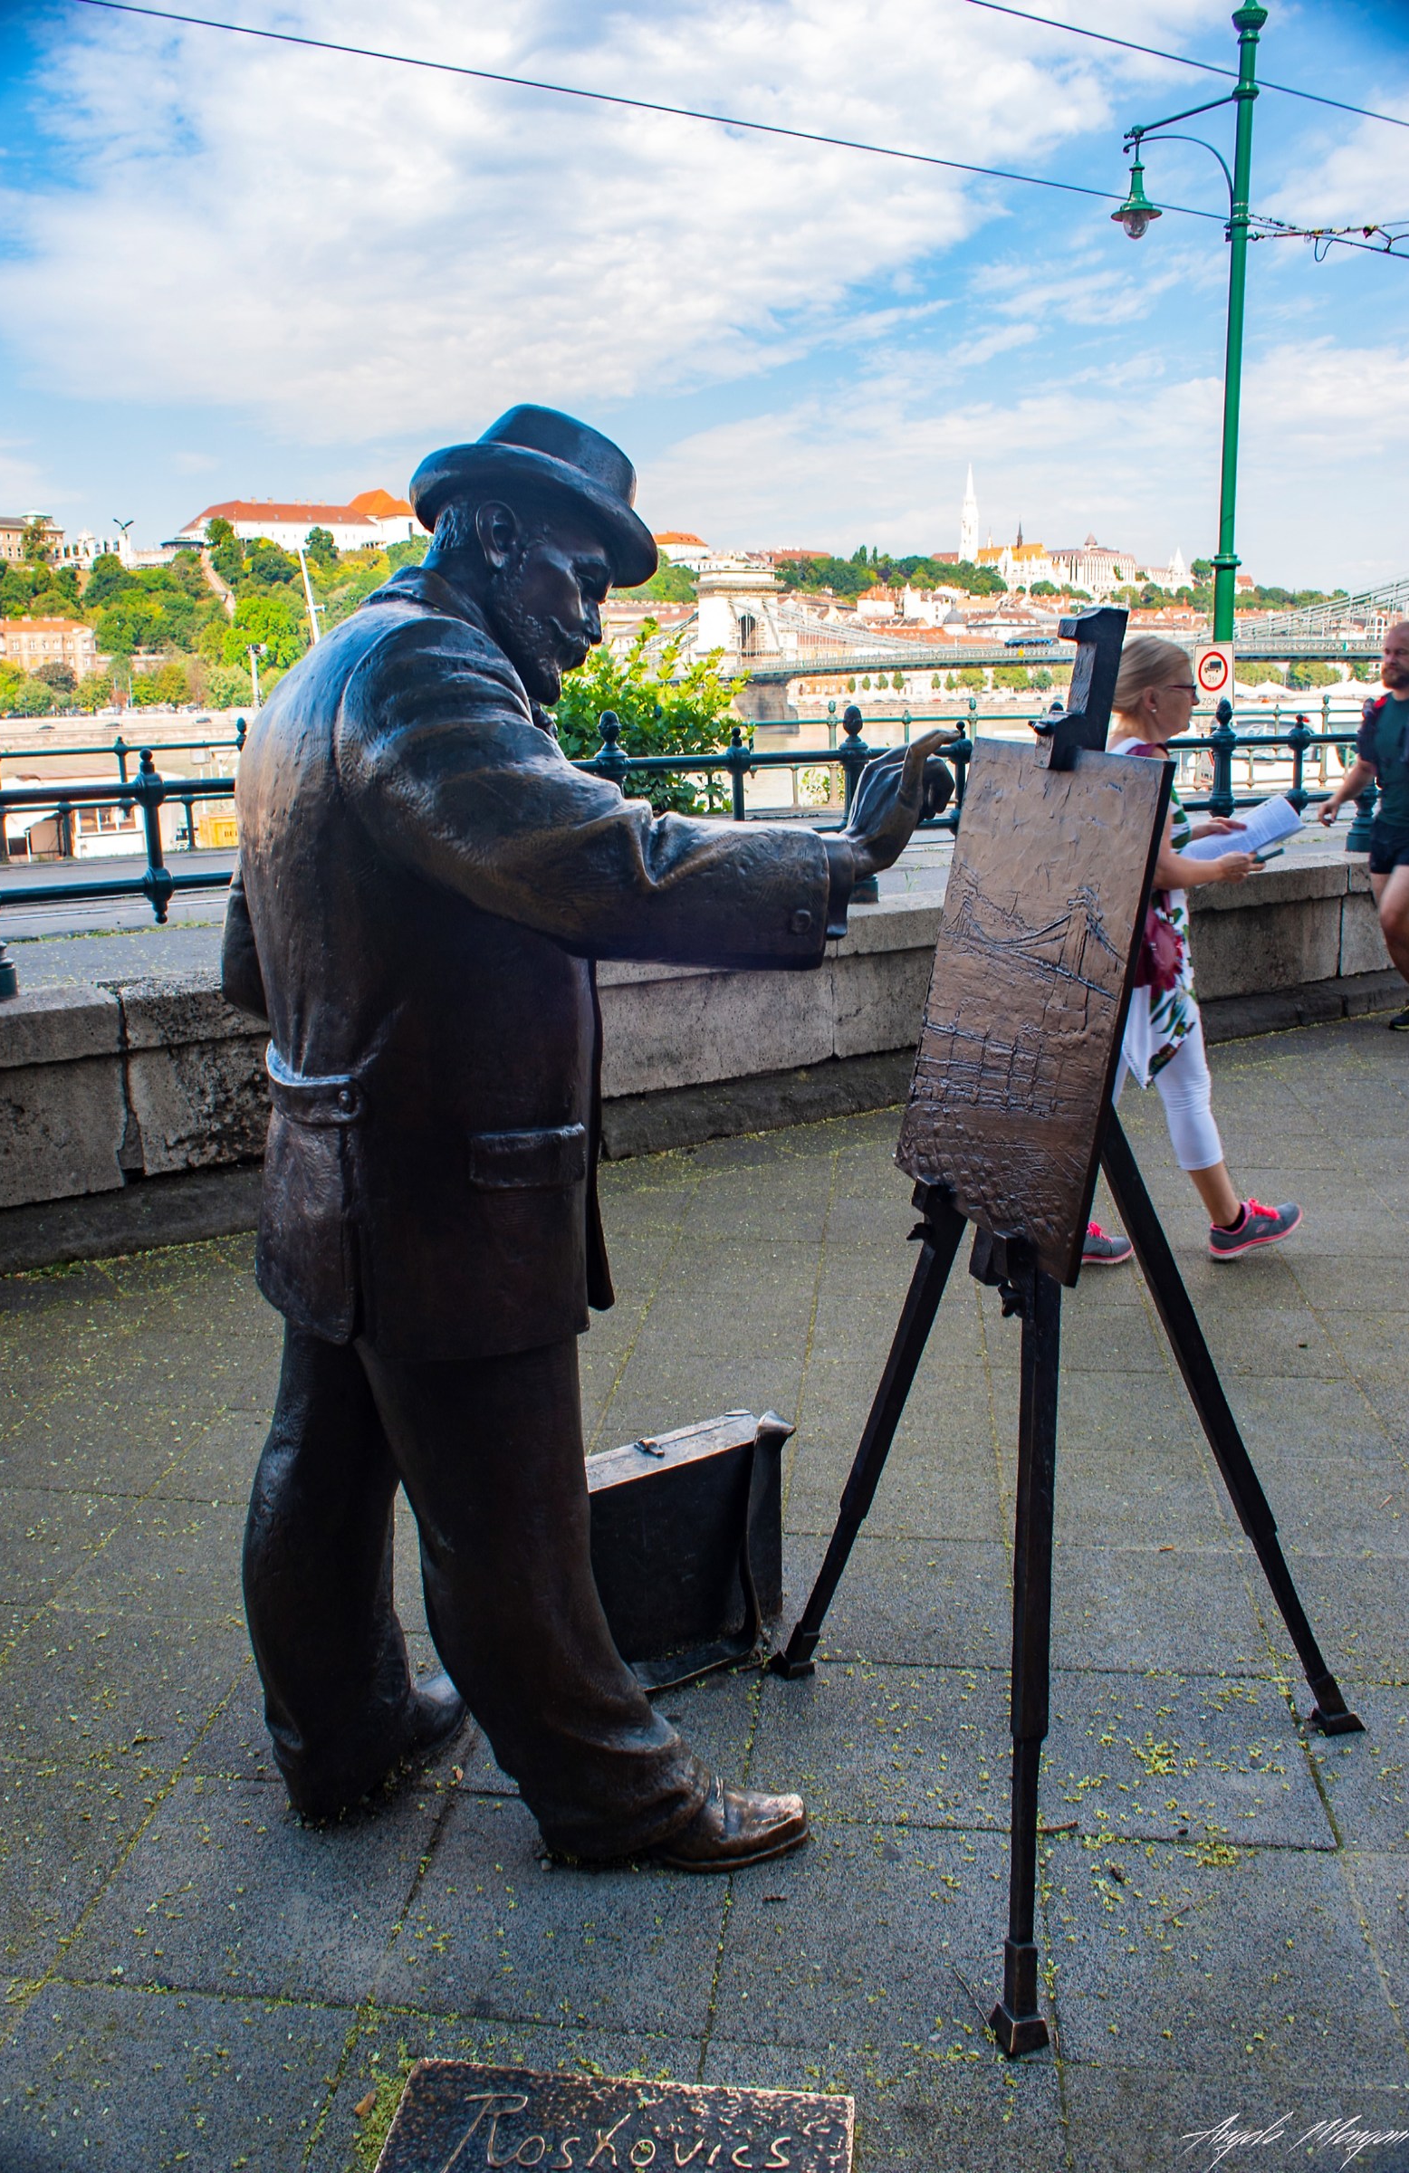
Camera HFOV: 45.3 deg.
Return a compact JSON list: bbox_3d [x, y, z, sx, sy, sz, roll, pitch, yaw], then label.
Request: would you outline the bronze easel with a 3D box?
[{"bbox_3d":[0.589,0.212,2.247,0.790,1.630,0.840,-5,14,-16],"label":"bronze easel"}]

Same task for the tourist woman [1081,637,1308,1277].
[{"bbox_3d":[1.266,-0.330,4.421,0.680,1.640,0.480,-3,14,-10],"label":"tourist woman"}]

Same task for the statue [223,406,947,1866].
[{"bbox_3d":[-0.184,0.094,2.282,0.780,1.860,0.660,-7,15,-24],"label":"statue"}]

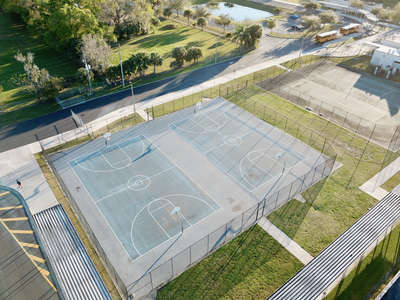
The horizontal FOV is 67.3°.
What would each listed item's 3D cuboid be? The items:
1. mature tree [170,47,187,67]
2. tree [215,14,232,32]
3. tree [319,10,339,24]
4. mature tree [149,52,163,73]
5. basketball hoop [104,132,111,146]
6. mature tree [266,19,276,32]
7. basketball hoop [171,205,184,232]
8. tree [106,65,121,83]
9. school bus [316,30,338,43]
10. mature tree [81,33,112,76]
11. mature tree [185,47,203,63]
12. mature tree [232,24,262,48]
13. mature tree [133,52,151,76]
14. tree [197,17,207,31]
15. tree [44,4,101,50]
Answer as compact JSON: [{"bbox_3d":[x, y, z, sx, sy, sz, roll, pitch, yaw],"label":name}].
[{"bbox_3d":[-6.579,-28.648,92.159,4.890,5.930,4.890,1,36,0],"label":"mature tree"},{"bbox_3d":[9.750,-50.790,120.643,6.468,6.174,6.468,1,37,-1],"label":"tree"},{"bbox_3d":[58.401,-60.332,137.078,8.570,5.820,8.570,1,36,0],"label":"tree"},{"bbox_3d":[-12.781,-25.064,86.977,3.980,6.100,3.980,1,36,0],"label":"mature tree"},{"bbox_3d":[-17.622,-1.803,57.086,1.500,3.850,2.050,-24,44,-30],"label":"basketball hoop"},{"bbox_3d":[29.102,-50.589,122.175,3.626,5.096,3.626,1,37,-1],"label":"mature tree"},{"bbox_3d":[-2.975,9.805,42.272,1.500,3.850,2.050,-24,44,-30],"label":"basketball hoop"},{"bbox_3d":[-23.341,-20.557,81.374,3.630,5.140,3.630,1,36,0],"label":"tree"},{"bbox_3d":[49.493,-44.049,117.056,10.500,3.050,2.450,-22,42,-28],"label":"school bus"},{"bbox_3d":[-28.939,-26.664,84.538,8.430,11.050,8.430,1,36,0],"label":"mature tree"},{"bbox_3d":[-1.738,-29.637,93.750,5.274,4.975,5.274,1,37,-1],"label":"mature tree"},{"bbox_3d":[17.047,-41.133,108.504,10.710,7.430,10.710,1,36,0],"label":"mature tree"},{"bbox_3d":[-16.469,-23.781,84.269,4.800,6.500,4.800,1,37,-1],"label":"mature tree"},{"bbox_3d":[0.603,-52.573,125.165,4.150,5.590,4.150,1,36,0],"label":"tree"},{"bbox_3d":[-41.828,-40.573,100.361,17.970,14.290,17.970,1,36,0],"label":"tree"}]

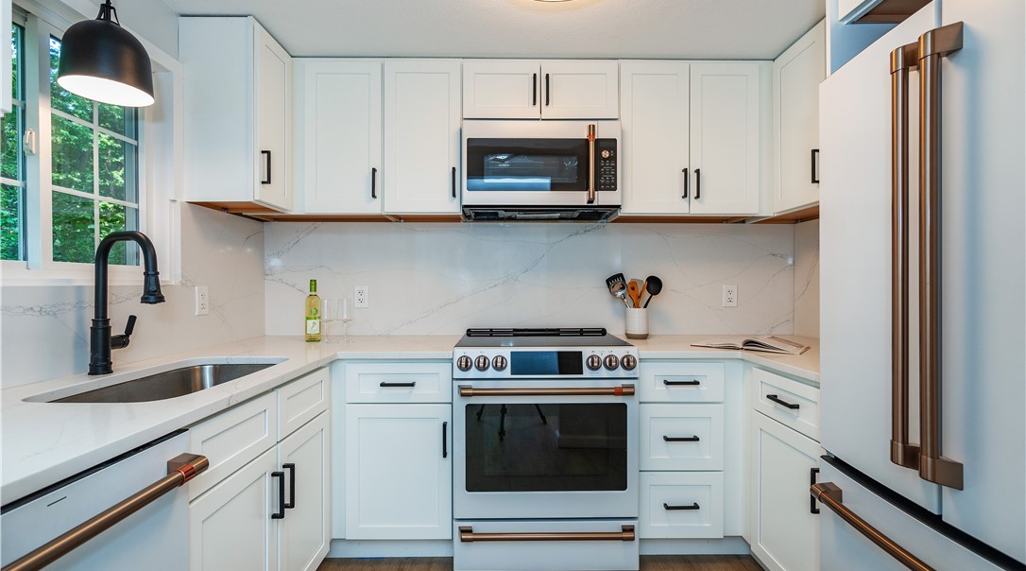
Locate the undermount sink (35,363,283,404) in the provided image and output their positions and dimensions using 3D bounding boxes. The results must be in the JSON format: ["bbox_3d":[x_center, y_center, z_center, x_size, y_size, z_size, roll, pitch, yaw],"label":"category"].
[{"bbox_3d":[-1.016,0.406,1.425,0.425,0.225,0.700,0,0,-1],"label":"undermount sink"}]

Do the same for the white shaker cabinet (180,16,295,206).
[{"bbox_3d":[-1.224,-0.727,2.038,0.312,0.760,0.330,0,0,-1],"label":"white shaker cabinet"}]

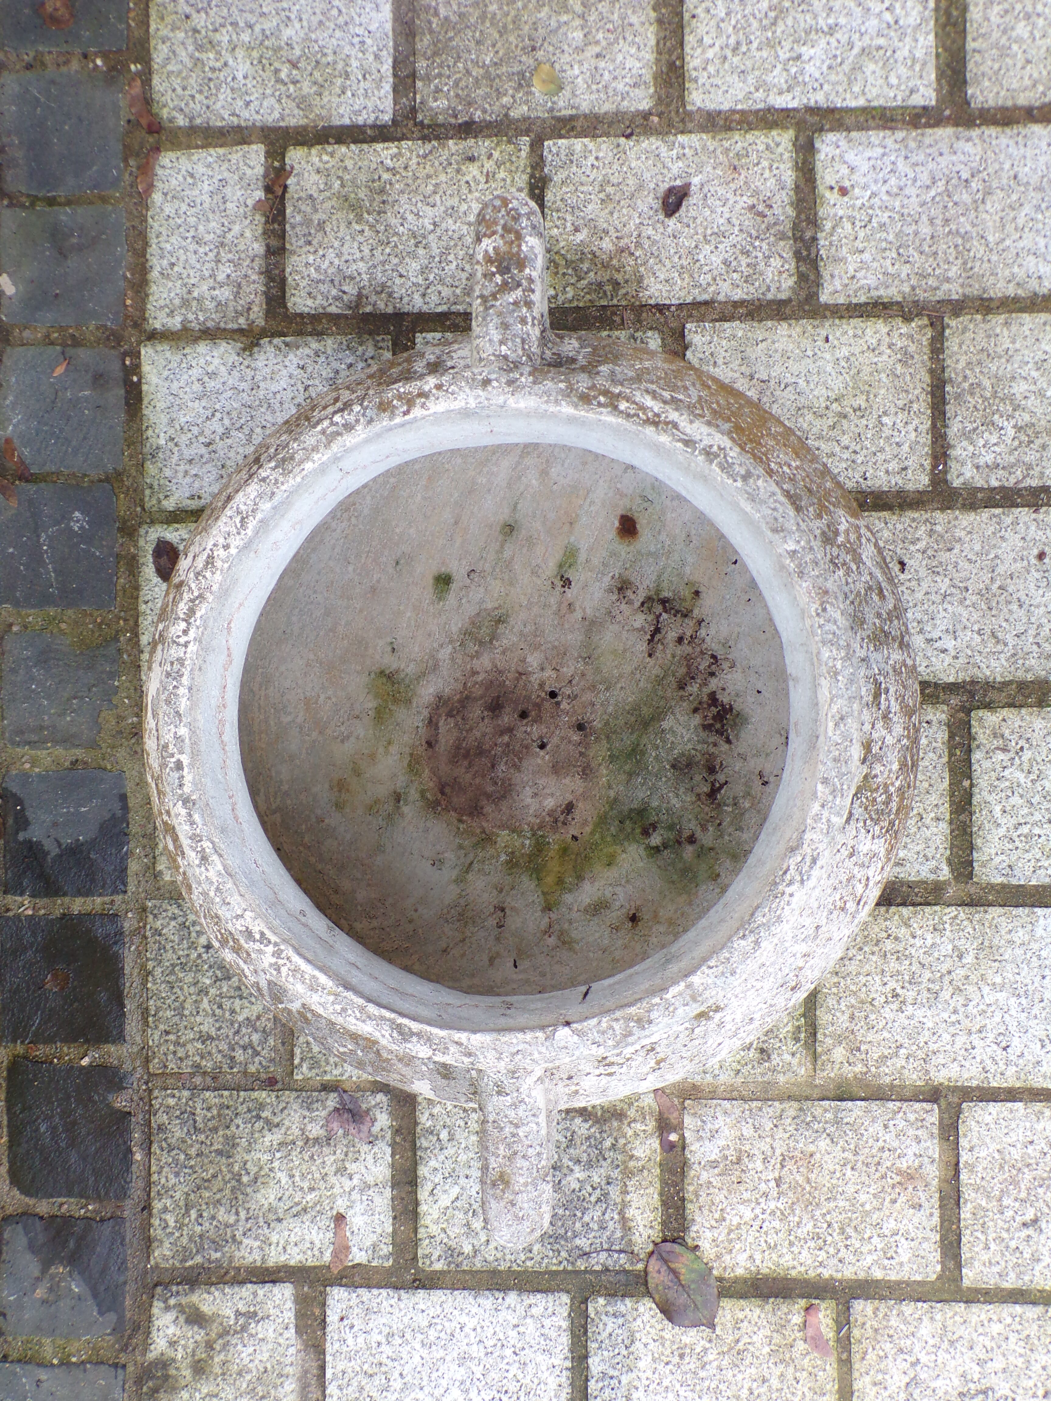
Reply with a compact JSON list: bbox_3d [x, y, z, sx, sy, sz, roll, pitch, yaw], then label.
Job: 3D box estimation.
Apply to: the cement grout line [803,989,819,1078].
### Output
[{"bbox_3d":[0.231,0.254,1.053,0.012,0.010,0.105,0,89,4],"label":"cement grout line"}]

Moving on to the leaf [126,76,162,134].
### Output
[{"bbox_3d":[-0.325,-0.501,1.092,0.017,0.007,0.052,-25,88,2],"label":"leaf"}]

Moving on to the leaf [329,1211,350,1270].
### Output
[{"bbox_3d":[-0.152,0.450,1.069,0.015,0.005,0.050,7,90,3],"label":"leaf"}]

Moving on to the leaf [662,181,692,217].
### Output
[{"bbox_3d":[0.125,-0.414,1.064,0.017,0.010,0.035,28,91,3],"label":"leaf"}]

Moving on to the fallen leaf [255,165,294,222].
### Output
[{"bbox_3d":[-0.213,-0.429,1.084,0.019,0.008,0.052,22,90,3],"label":"fallen leaf"}]

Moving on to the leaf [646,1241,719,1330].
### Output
[{"bbox_3d":[0.127,0.474,1.047,0.055,0.009,0.083,-36,87,2],"label":"leaf"}]

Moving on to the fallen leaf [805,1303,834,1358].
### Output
[{"bbox_3d":[0.234,0.508,1.041,0.016,0.005,0.044,-19,88,3],"label":"fallen leaf"}]

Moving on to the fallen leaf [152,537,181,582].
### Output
[{"bbox_3d":[-0.302,-0.119,1.090,0.024,0.006,0.041,-15,88,3],"label":"fallen leaf"}]

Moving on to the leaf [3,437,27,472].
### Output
[{"bbox_3d":[-0.433,-0.206,1.102,0.011,0.004,0.038,-31,87,3],"label":"leaf"}]

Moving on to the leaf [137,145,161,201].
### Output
[{"bbox_3d":[-0.319,-0.447,1.098,0.017,0.005,0.047,14,90,4],"label":"leaf"}]

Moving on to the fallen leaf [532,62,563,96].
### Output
[{"bbox_3d":[0.020,-0.515,1.075,0.024,0.004,0.021,35,91,3],"label":"fallen leaf"}]

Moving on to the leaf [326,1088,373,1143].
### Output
[{"bbox_3d":[-0.145,0.343,1.069,0.038,0.008,0.046,-6,88,4],"label":"leaf"}]

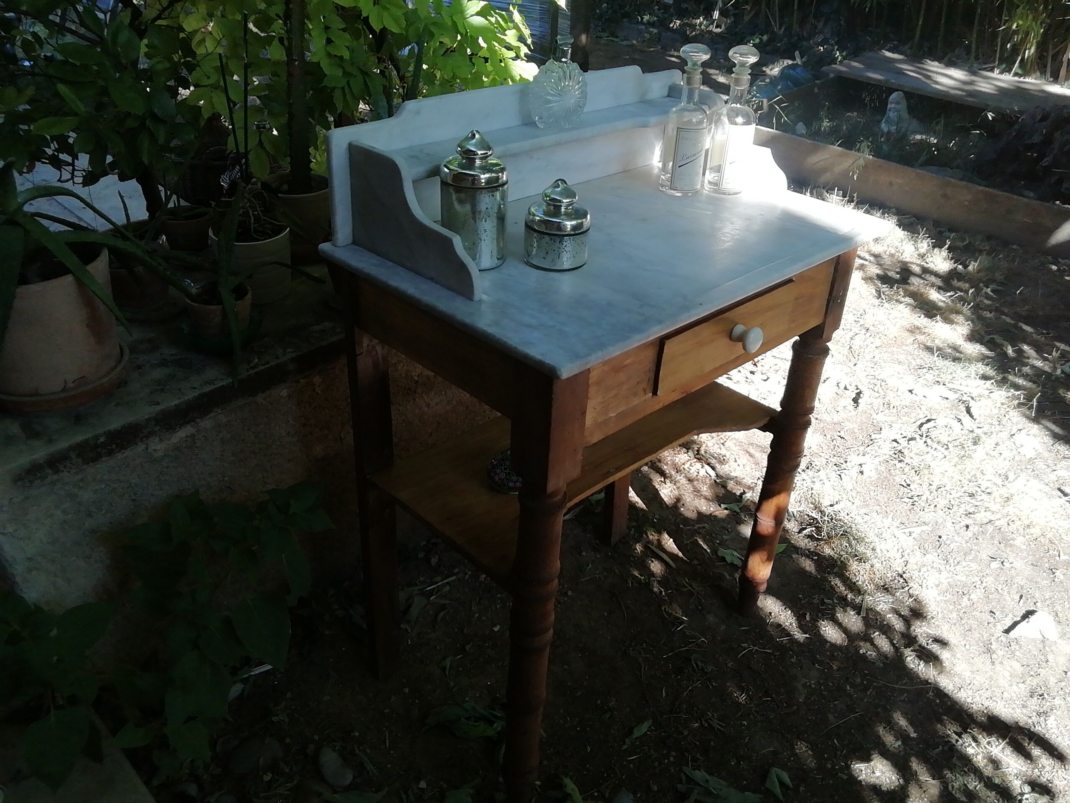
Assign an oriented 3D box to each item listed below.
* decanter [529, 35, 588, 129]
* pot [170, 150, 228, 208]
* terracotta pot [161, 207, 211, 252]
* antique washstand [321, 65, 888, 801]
[{"bbox_3d":[0.038,-0.463,1.254,0.079,0.121,0.068,-25,42,-38],"label":"decanter"},{"bbox_3d":[-0.740,-0.494,1.928,0.117,0.102,0.117,2,32,-1],"label":"pot"},{"bbox_3d":[-0.690,-0.339,1.714,0.092,0.068,0.092,2,32,-1],"label":"terracotta pot"},{"bbox_3d":[0.114,0.043,1.397,0.720,1.000,0.441,-25,42,-38],"label":"antique washstand"}]

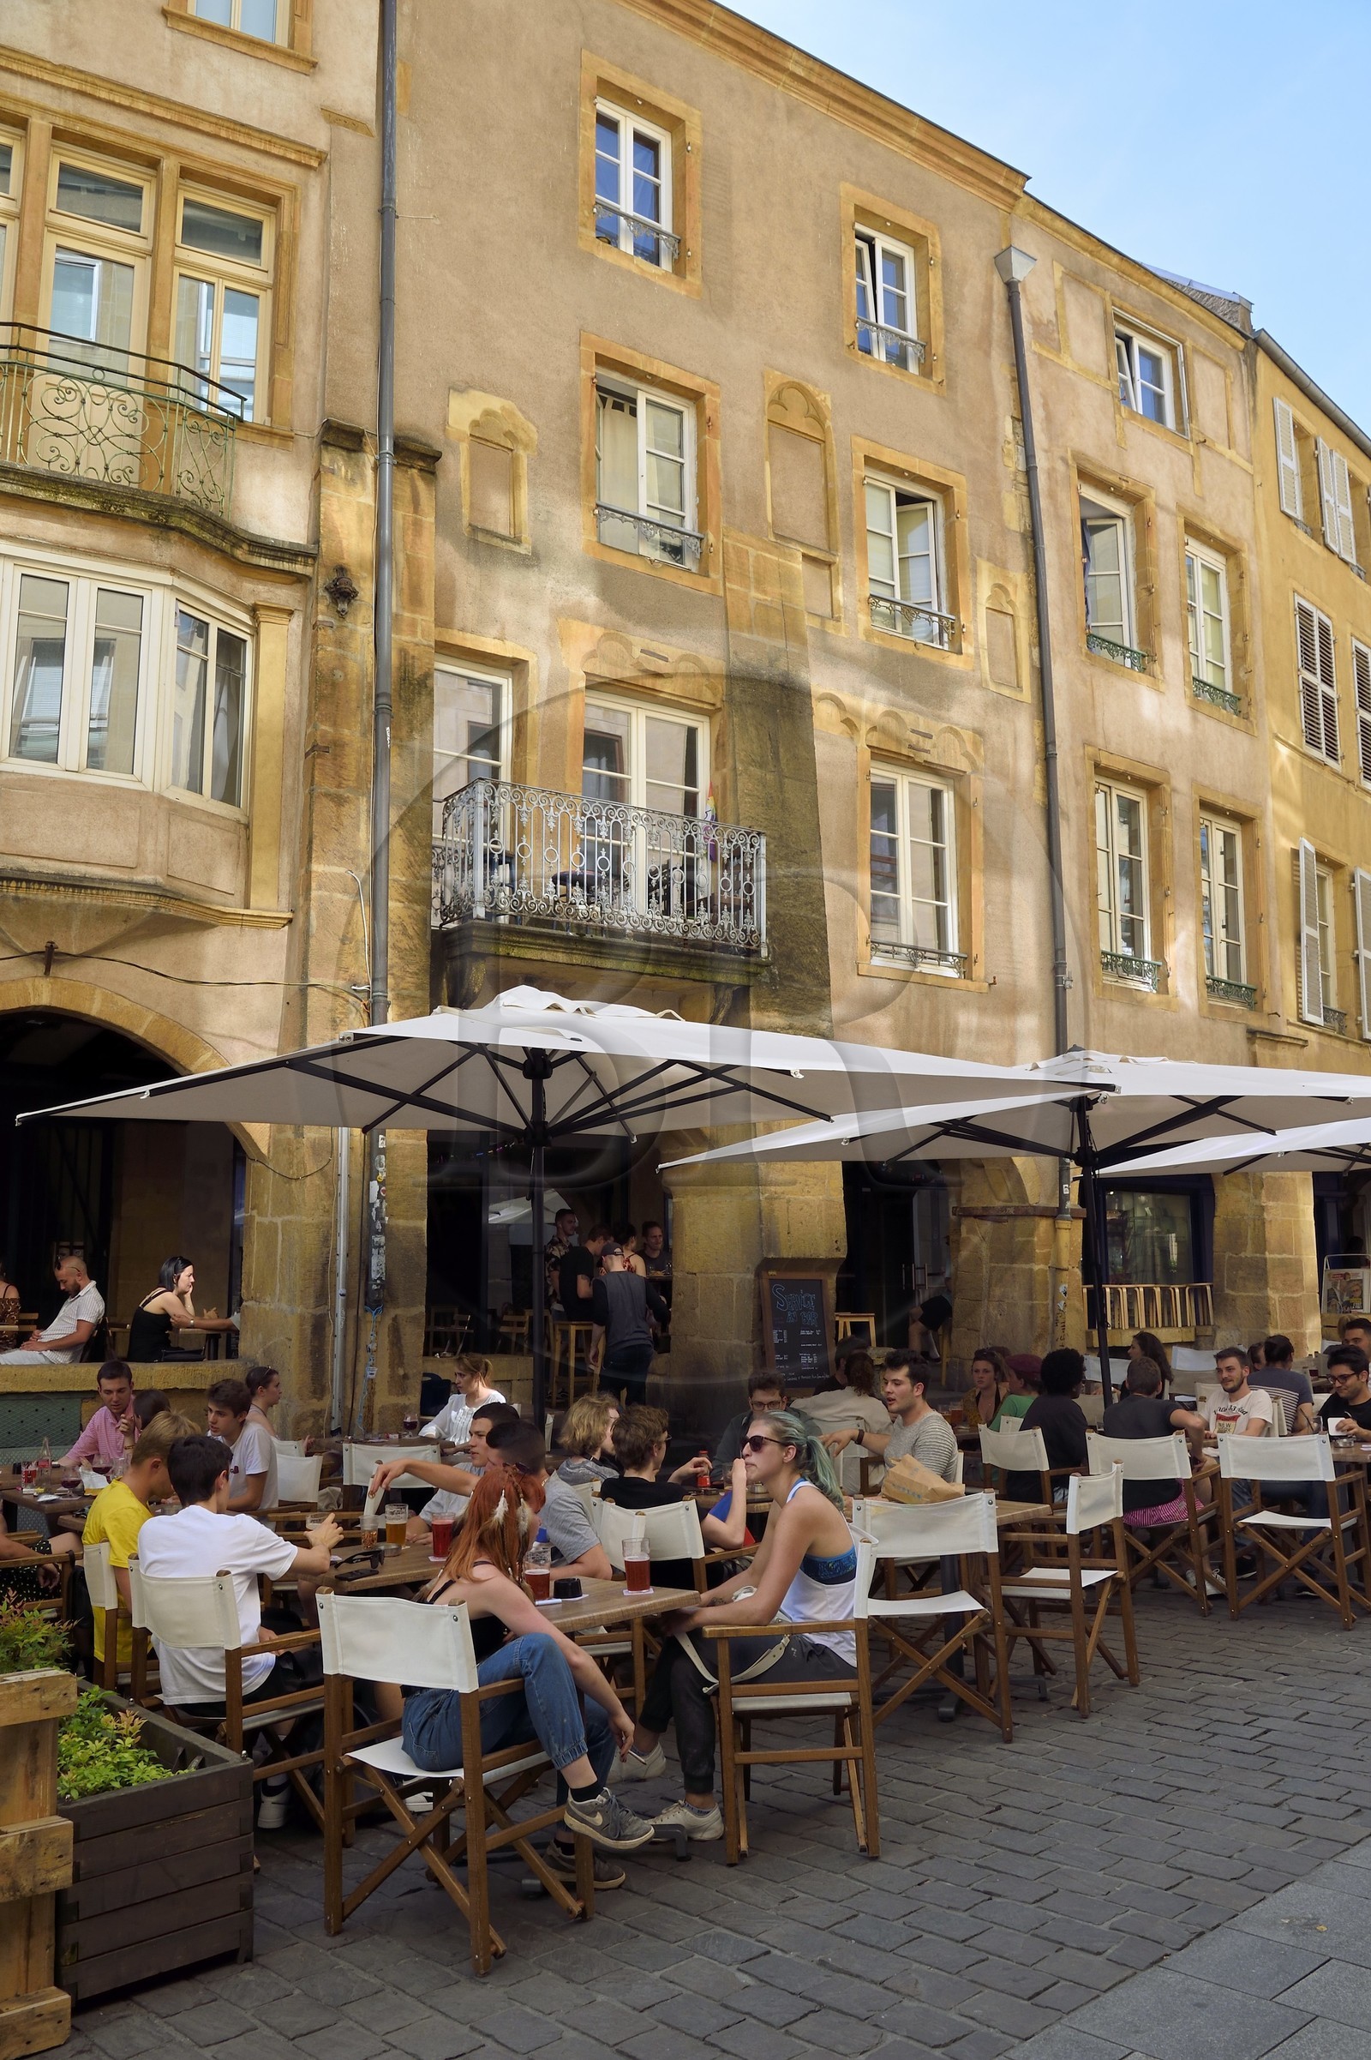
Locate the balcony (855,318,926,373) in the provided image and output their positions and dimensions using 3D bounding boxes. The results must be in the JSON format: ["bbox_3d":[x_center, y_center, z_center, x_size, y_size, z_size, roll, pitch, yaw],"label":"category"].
[{"bbox_3d":[2.065,-6.870,16.107,0.970,0.300,0.110,6,-12,-35],"label":"balcony"}]

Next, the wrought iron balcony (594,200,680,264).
[{"bbox_3d":[-0.390,-6.538,13.146,0.880,0.250,0.080,6,-12,-34],"label":"wrought iron balcony"}]

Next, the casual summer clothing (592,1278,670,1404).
[{"bbox_3d":[-0.486,2.806,14.000,0.620,1.380,0.380,0,-9,-5],"label":"casual summer clothing"}]

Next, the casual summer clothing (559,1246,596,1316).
[{"bbox_3d":[-0.829,1.950,12.400,0.320,0.560,0.420,4,-11,-30],"label":"casual summer clothing"}]

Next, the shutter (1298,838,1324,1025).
[{"bbox_3d":[6.932,-1.076,17.700,0.050,2.050,0.550,-8,-12,37],"label":"shutter"}]

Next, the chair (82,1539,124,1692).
[{"bbox_3d":[-1.790,2.156,5.493,0.480,0.870,0.570,3,-11,-24],"label":"chair"}]

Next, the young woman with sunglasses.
[{"bbox_3d":[0.175,1.845,5.020,0.740,1.280,0.480,-1,-10,-1],"label":"young woman with sunglasses"}]

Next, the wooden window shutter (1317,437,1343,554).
[{"bbox_3d":[8.384,-6.931,20.842,0.050,1.480,0.460,-10,-14,42],"label":"wooden window shutter"}]

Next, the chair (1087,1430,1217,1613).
[{"bbox_3d":[2.420,2.460,8.150,0.560,0.870,0.480,-8,-12,36],"label":"chair"}]

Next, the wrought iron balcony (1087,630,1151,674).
[{"bbox_3d":[4.350,-3.770,16.100,1.000,0.240,0.120,7,-12,-40],"label":"wrought iron balcony"}]

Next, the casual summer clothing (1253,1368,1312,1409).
[{"bbox_3d":[3.578,2.297,9.552,0.470,0.580,0.280,-8,-12,32],"label":"casual summer clothing"}]

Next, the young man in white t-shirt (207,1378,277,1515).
[{"bbox_3d":[-2.030,2.250,7.400,0.720,1.280,0.500,6,-12,-35],"label":"young man in white t-shirt"}]

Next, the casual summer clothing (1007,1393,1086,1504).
[{"bbox_3d":[2.000,2.310,8.830,0.280,0.600,0.440,5,-12,-30],"label":"casual summer clothing"}]

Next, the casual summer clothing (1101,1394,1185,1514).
[{"bbox_3d":[2.380,2.210,8.300,0.440,0.600,0.270,-9,-13,37],"label":"casual summer clothing"}]

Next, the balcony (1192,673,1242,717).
[{"bbox_3d":[5.979,-3.734,17.979,0.889,0.233,0.080,7,-13,-37],"label":"balcony"}]

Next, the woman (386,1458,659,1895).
[{"bbox_3d":[-0.389,1.790,4.427,0.780,1.160,0.500,8,-13,-41],"label":"woman"}]

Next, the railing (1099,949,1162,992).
[{"bbox_3d":[4.273,-0.563,15.344,1.000,0.280,0.090,6,-13,-37],"label":"railing"}]

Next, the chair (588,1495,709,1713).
[{"bbox_3d":[0.005,2.210,6.133,0.570,0.870,0.480,-11,-14,44],"label":"chair"}]

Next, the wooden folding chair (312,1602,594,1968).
[{"bbox_3d":[-0.629,1.964,4.359,0.580,0.890,0.520,-8,-12,35],"label":"wooden folding chair"}]

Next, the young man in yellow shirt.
[{"bbox_3d":[-1.644,1.959,5.598,0.800,1.270,0.500,3,-11,-24],"label":"young man in yellow shirt"}]

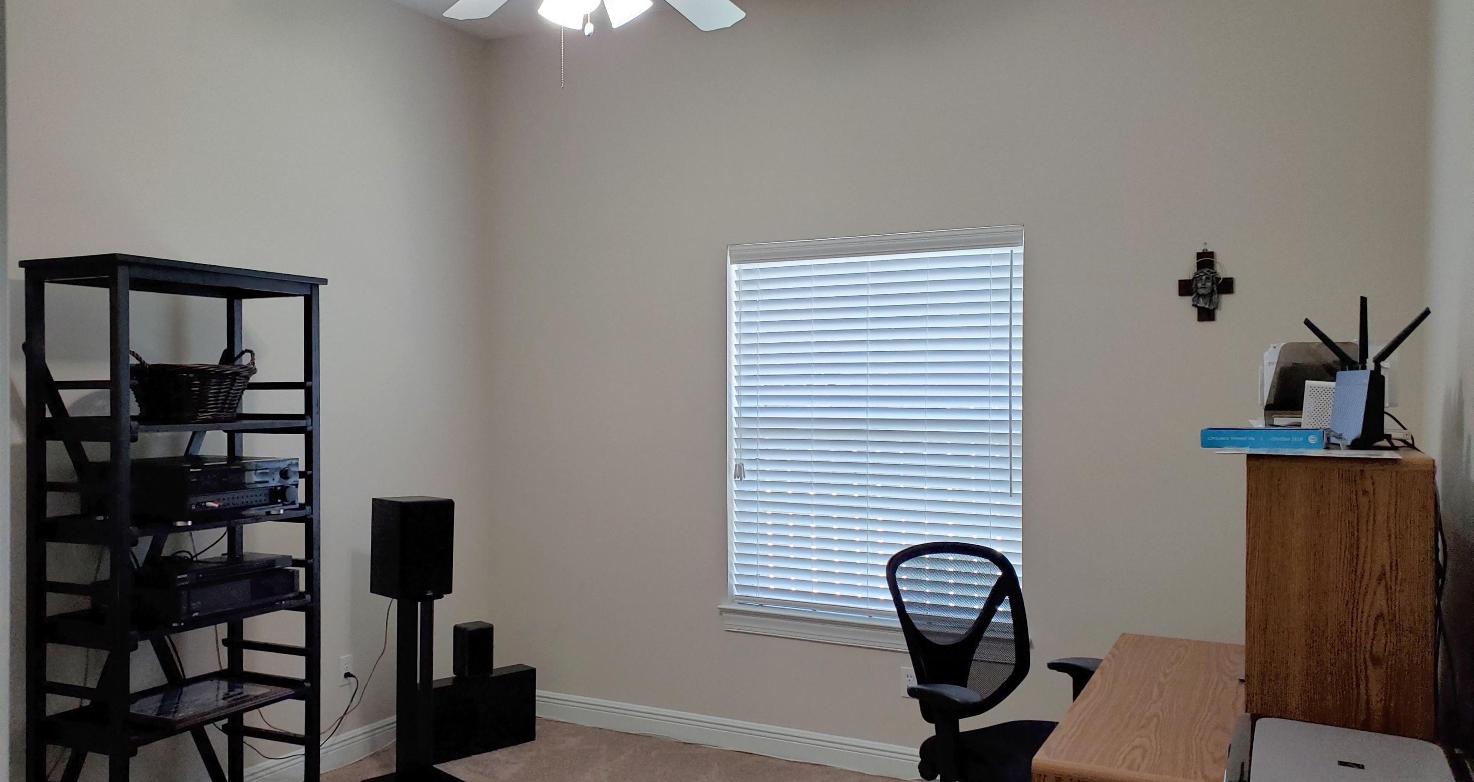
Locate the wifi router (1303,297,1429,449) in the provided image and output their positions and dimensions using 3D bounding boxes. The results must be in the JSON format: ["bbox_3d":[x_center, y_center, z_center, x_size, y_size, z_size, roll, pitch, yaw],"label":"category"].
[{"bbox_3d":[1.460,-0.043,2.580,0.215,0.350,0.225,0,0,12],"label":"wifi router"}]

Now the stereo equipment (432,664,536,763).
[{"bbox_3d":[-1.076,1.310,4.487,0.530,0.300,0.114,0,0,-41],"label":"stereo equipment"}]

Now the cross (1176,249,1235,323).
[{"bbox_3d":[1.562,-0.353,3.690,0.174,0.244,0.035,0,0,27],"label":"cross"}]

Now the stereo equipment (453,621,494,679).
[{"bbox_3d":[-1.067,1.057,4.515,0.122,0.205,0.108,0,0,-42],"label":"stereo equipment"}]

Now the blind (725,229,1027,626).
[{"bbox_3d":[0.509,0.132,4.288,1.200,1.455,0.070,0,0,27],"label":"blind"}]

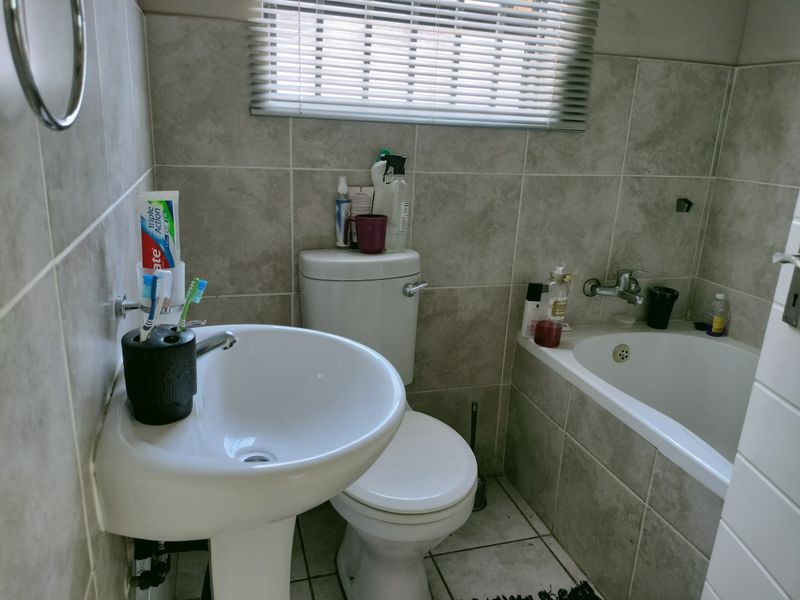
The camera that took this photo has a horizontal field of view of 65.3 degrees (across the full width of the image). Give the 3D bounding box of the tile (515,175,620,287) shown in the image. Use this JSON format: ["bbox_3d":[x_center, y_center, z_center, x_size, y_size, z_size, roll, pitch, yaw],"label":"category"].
[{"bbox_3d":[0.525,-0.220,1.970,0.342,0.340,0.012,-3,17,-17],"label":"tile"}]

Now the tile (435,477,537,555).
[{"bbox_3d":[0.206,0.674,1.977,0.344,0.010,0.324,-3,18,-18],"label":"tile"}]

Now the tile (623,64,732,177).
[{"bbox_3d":[0.880,-0.569,1.991,0.351,0.344,0.010,-3,18,-18],"label":"tile"}]

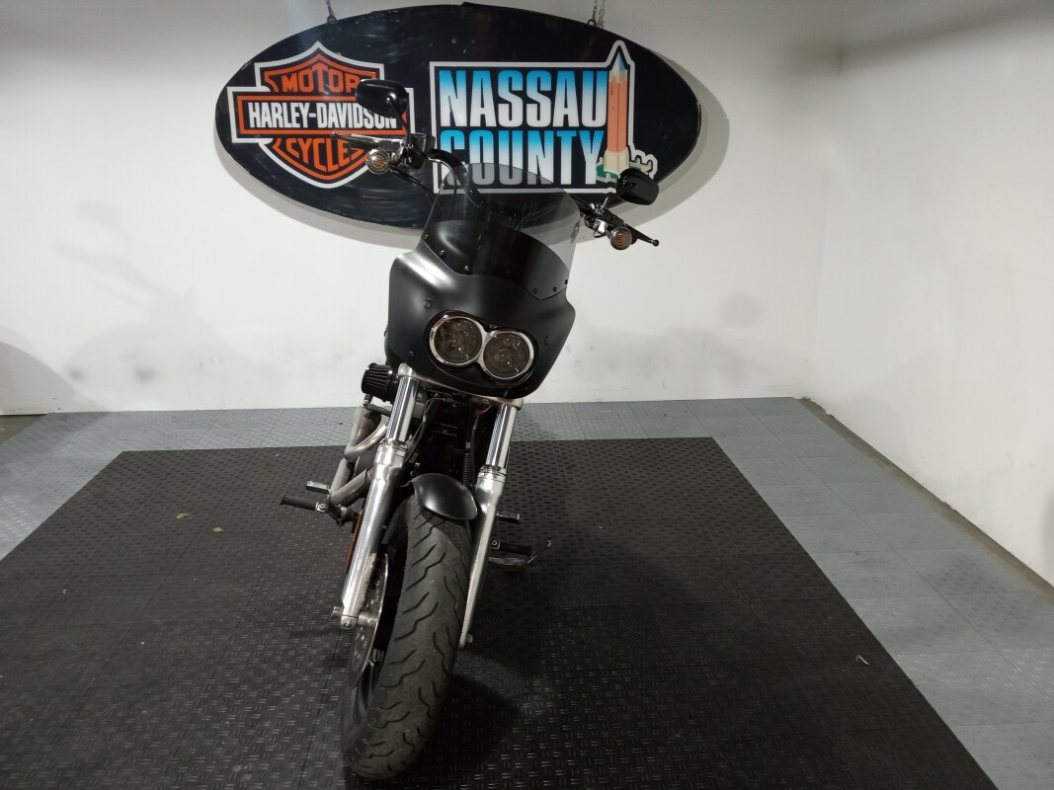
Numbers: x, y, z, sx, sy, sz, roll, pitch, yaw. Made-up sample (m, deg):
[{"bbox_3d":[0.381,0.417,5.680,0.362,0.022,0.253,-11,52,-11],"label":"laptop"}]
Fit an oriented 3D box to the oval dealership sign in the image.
[{"bbox_3d":[-0.309,-1.311,4.100,2.316,1.028,0.060,-1,17,-3],"label":"oval dealership sign"}]

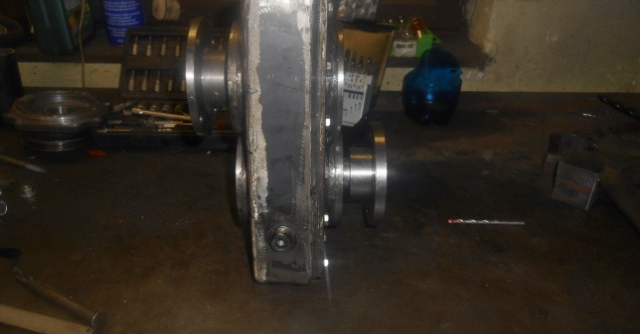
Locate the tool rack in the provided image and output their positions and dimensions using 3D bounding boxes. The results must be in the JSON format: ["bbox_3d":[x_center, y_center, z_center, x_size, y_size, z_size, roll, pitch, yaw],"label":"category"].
[{"bbox_3d":[-0.188,-0.117,0.651,0.190,0.112,0.212,0,25,0],"label":"tool rack"}]

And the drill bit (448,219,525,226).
[{"bbox_3d":[0.146,0.049,0.422,0.066,0.003,0.003,1,25,3],"label":"drill bit"}]

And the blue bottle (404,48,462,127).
[{"bbox_3d":[0.155,-0.113,0.664,0.078,0.094,0.078,0,25,0],"label":"blue bottle"}]

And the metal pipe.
[{"bbox_3d":[-0.181,0.089,0.327,0.097,0.011,0.011,14,28,28],"label":"metal pipe"}]

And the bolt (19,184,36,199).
[{"bbox_3d":[-0.283,0.022,0.468,0.015,0.014,0.015,0,25,0],"label":"bolt"}]

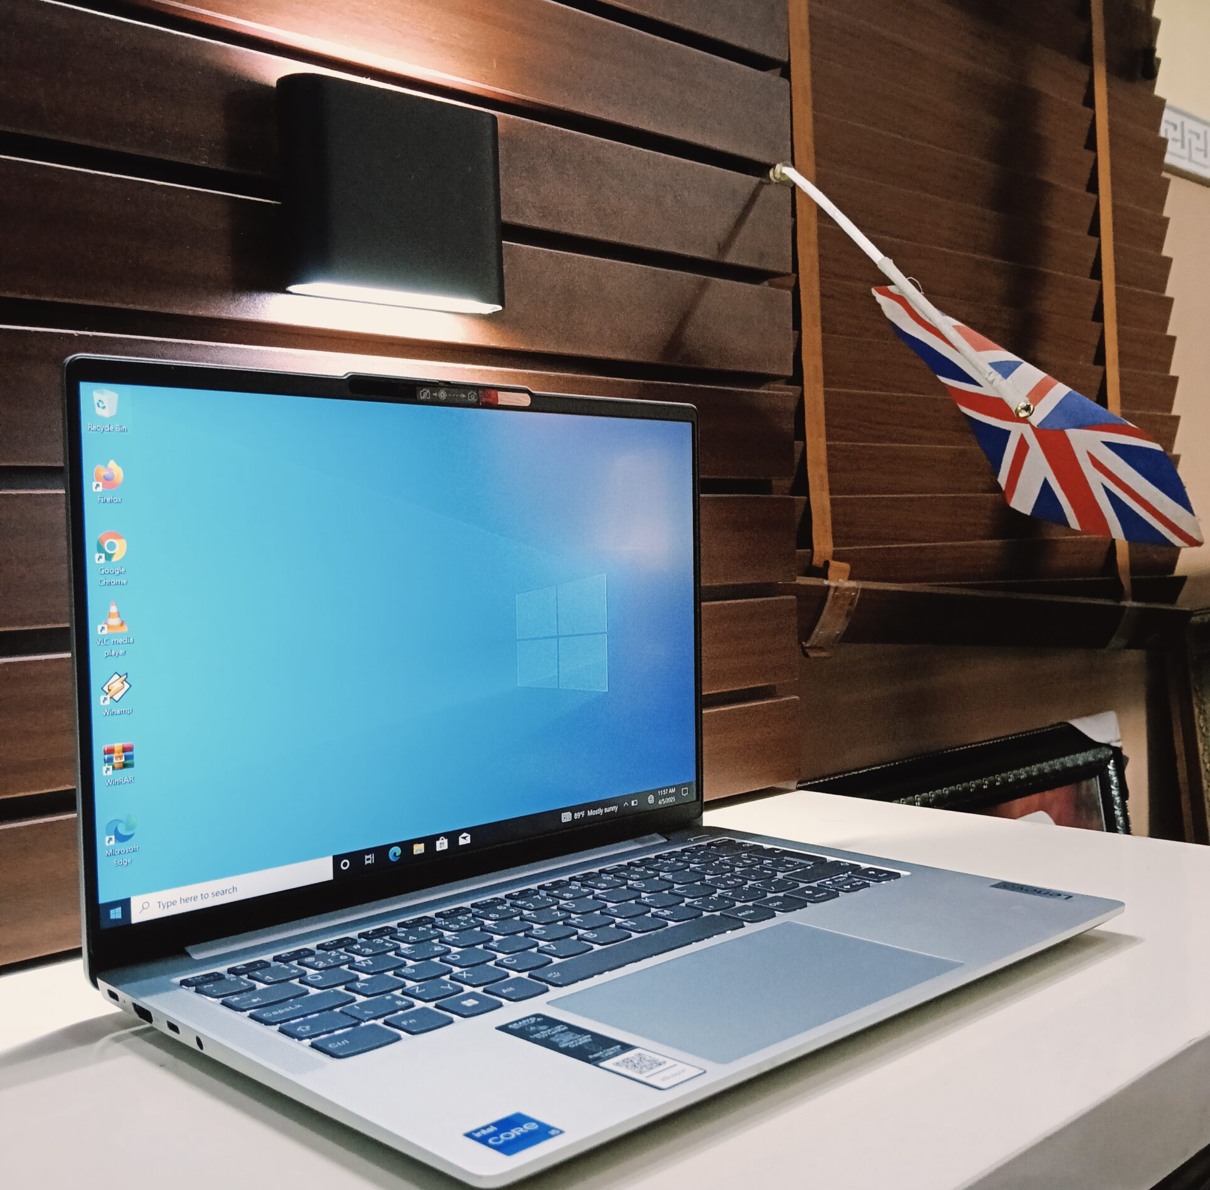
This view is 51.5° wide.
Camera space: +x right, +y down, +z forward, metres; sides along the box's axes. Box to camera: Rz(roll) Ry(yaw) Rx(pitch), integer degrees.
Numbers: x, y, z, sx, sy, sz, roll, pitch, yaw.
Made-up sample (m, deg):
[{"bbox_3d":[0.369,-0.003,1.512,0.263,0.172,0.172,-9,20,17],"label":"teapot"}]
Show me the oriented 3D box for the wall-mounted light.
[{"bbox_3d":[-0.102,-0.192,0.611,0.109,0.094,0.029,-3,1,-41],"label":"wall-mounted light"}]

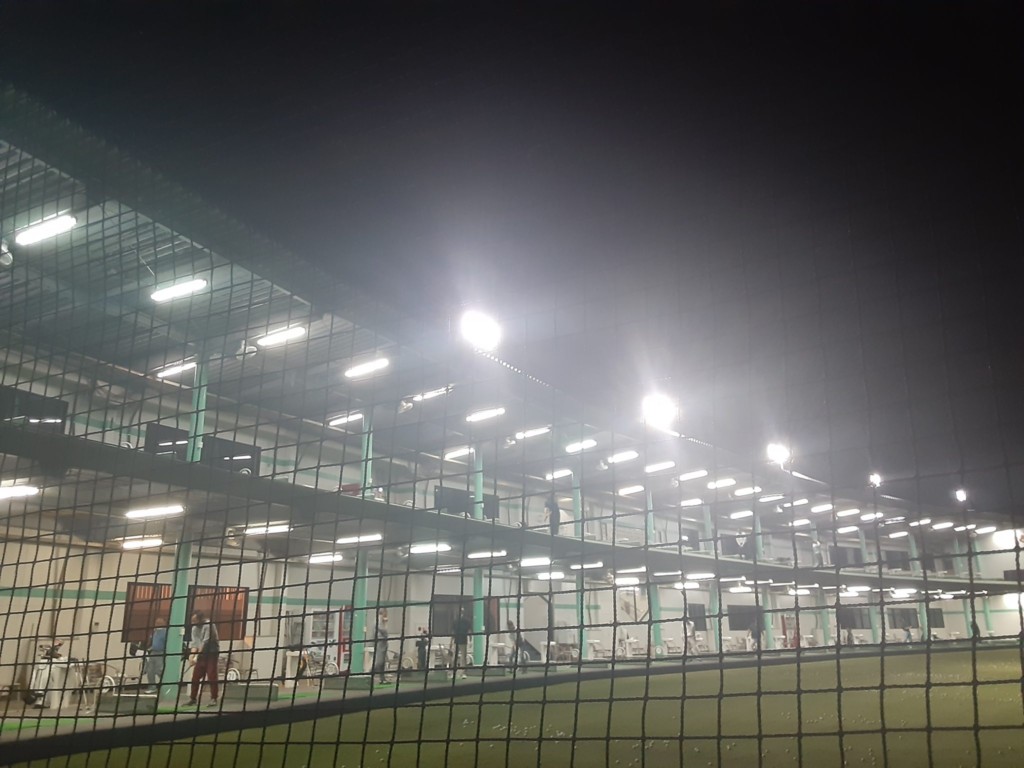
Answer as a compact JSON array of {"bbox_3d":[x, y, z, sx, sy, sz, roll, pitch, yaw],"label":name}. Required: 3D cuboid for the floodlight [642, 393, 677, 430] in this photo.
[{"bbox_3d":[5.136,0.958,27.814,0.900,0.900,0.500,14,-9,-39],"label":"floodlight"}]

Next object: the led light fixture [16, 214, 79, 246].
[{"bbox_3d":[-6.861,-2.272,11.759,1.200,0.120,0.150,-9,-19,23],"label":"led light fixture"}]

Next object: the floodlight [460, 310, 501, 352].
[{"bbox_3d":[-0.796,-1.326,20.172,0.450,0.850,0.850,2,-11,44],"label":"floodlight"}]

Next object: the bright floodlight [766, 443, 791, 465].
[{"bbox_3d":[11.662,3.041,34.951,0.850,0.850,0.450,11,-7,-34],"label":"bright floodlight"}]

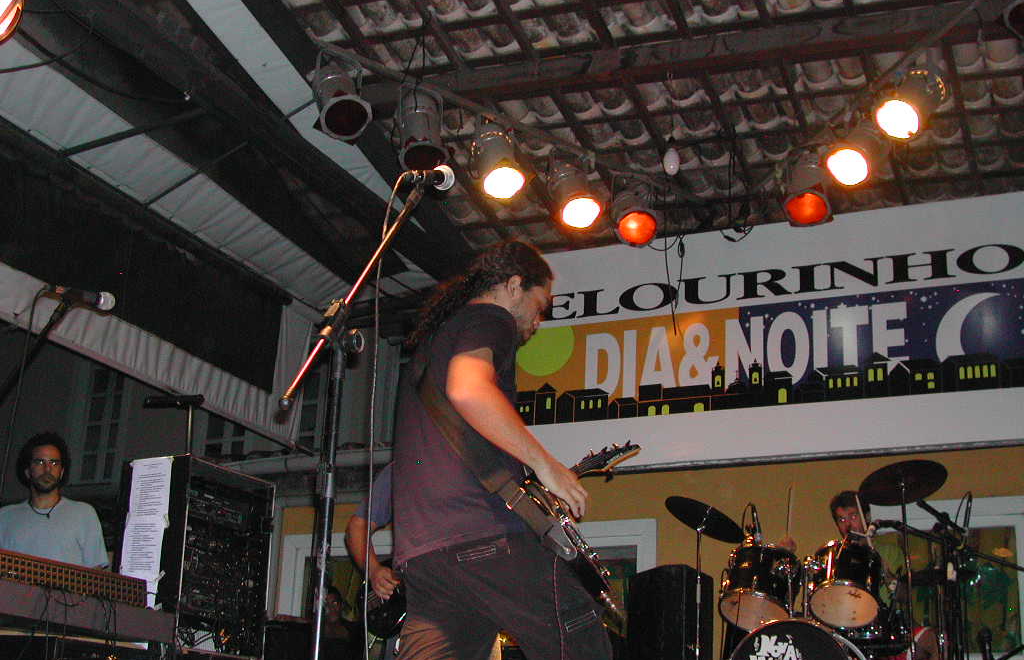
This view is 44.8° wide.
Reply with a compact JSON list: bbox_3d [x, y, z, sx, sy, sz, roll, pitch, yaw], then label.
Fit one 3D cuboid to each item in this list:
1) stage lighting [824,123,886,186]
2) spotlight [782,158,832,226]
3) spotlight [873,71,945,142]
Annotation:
[{"bbox_3d":[1.665,-0.859,5.961,0.255,0.255,0.370,-10,28,40],"label":"stage lighting"},{"bbox_3d":[1.472,-0.717,6.212,0.255,0.370,0.255,-1,-44,11],"label":"spotlight"},{"bbox_3d":[1.797,-1.026,5.604,0.255,0.255,0.370,-11,27,45],"label":"spotlight"}]

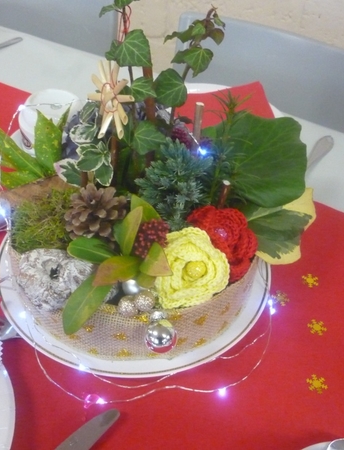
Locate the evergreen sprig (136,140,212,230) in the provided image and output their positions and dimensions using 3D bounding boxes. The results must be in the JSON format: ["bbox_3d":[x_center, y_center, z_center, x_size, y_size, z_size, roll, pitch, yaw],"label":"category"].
[{"bbox_3d":[0.002,-0.036,0.470,0.068,0.080,0.052,3,44,0],"label":"evergreen sprig"}]

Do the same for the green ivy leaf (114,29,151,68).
[{"bbox_3d":[-0.031,-0.145,0.426,0.030,0.031,0.009,-3,13,-8],"label":"green ivy leaf"}]

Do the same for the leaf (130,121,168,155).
[{"bbox_3d":[-0.021,-0.080,0.475,0.034,0.033,0.009,14,0,-11],"label":"leaf"}]

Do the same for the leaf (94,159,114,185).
[{"bbox_3d":[-0.060,-0.045,0.459,0.018,0.024,0.008,7,9,4],"label":"leaf"}]

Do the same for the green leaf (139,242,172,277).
[{"bbox_3d":[-0.011,0.031,0.444,0.029,0.012,0.029,18,82,-3],"label":"green leaf"}]

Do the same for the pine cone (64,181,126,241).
[{"bbox_3d":[-0.070,-0.012,0.482,0.057,0.051,0.057,-3,68,-8],"label":"pine cone"}]

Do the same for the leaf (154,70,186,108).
[{"bbox_3d":[-0.002,-0.117,0.446,0.028,0.030,0.009,-20,10,18],"label":"leaf"}]

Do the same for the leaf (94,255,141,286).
[{"bbox_3d":[-0.048,0.038,0.440,0.045,0.011,0.024,-27,82,-11],"label":"leaf"}]

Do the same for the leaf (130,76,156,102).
[{"bbox_3d":[-0.023,-0.111,0.428,0.023,0.024,0.008,3,14,0],"label":"leaf"}]

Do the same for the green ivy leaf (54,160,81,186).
[{"bbox_3d":[-0.099,-0.052,0.502,0.032,0.009,0.023,33,91,-4],"label":"green ivy leaf"}]

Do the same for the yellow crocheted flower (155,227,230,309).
[{"bbox_3d":[0.017,0.036,0.436,0.064,0.030,0.067,-2,88,-6],"label":"yellow crocheted flower"}]

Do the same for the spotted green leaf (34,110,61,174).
[{"bbox_3d":[-0.120,-0.080,0.506,0.028,0.067,0.010,-15,24,-19],"label":"spotted green leaf"}]

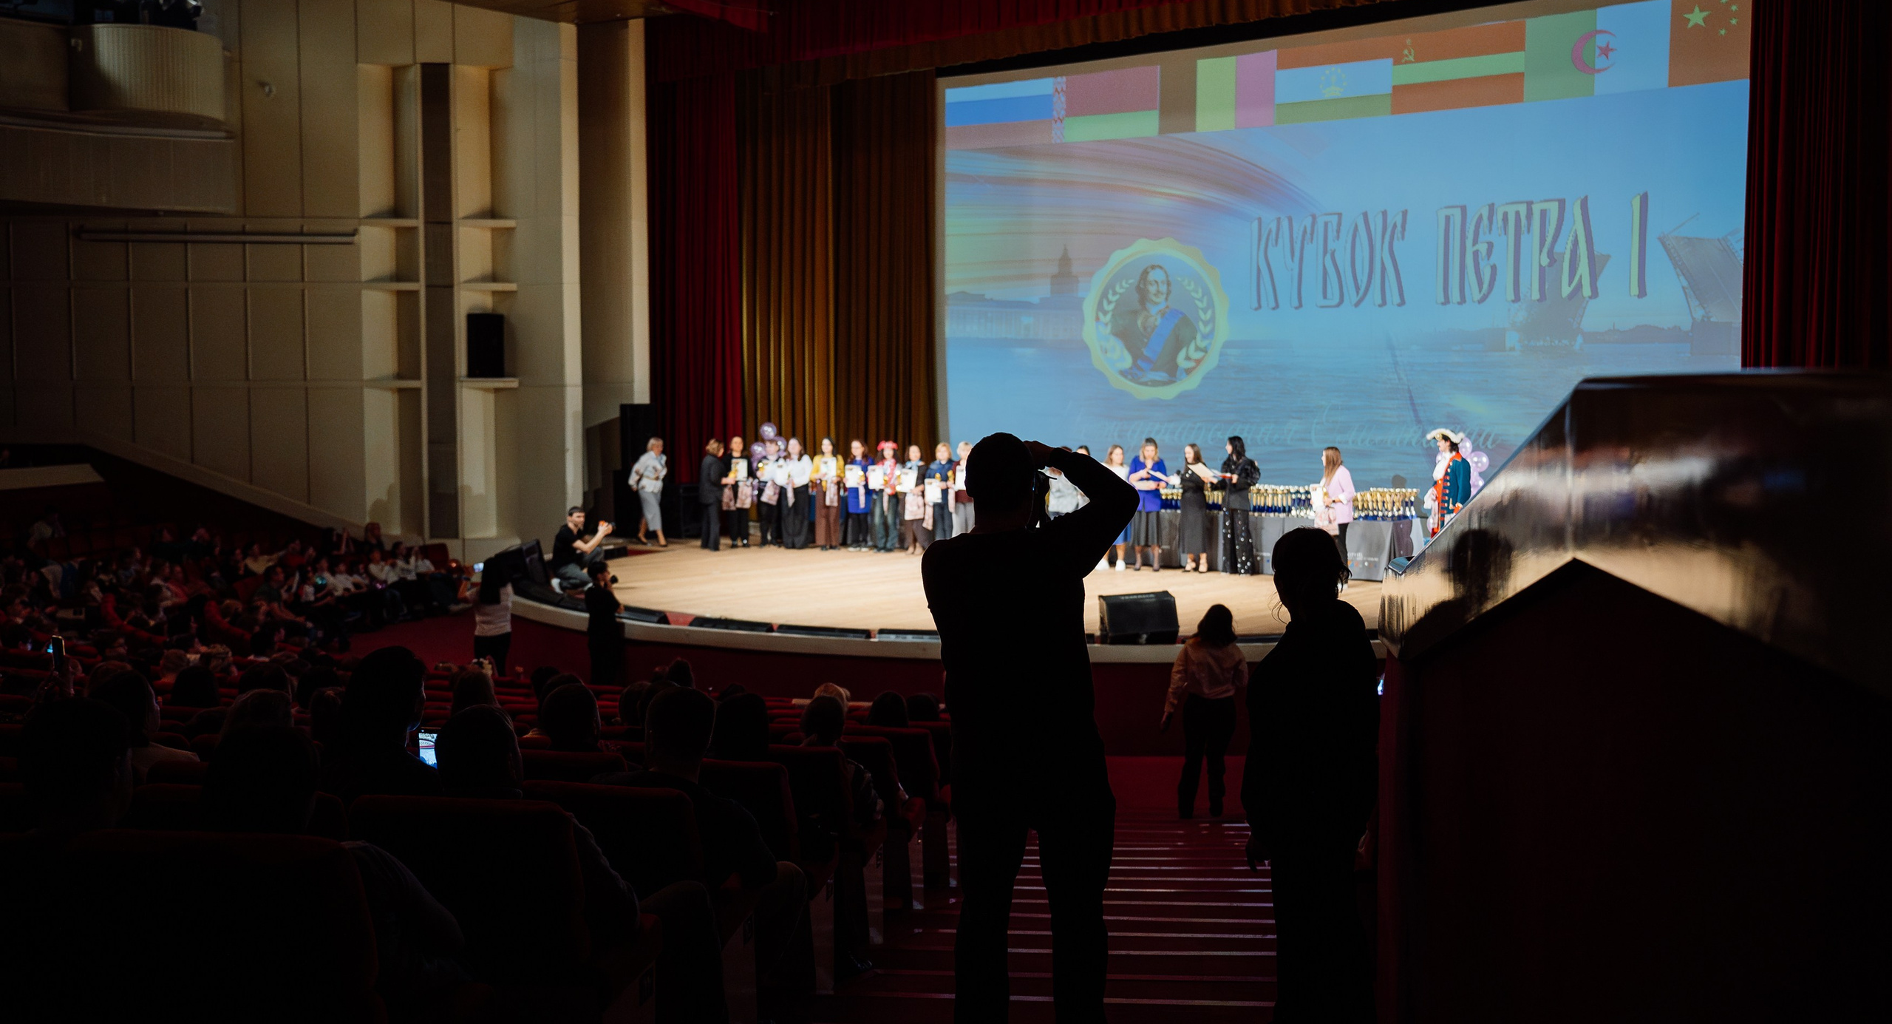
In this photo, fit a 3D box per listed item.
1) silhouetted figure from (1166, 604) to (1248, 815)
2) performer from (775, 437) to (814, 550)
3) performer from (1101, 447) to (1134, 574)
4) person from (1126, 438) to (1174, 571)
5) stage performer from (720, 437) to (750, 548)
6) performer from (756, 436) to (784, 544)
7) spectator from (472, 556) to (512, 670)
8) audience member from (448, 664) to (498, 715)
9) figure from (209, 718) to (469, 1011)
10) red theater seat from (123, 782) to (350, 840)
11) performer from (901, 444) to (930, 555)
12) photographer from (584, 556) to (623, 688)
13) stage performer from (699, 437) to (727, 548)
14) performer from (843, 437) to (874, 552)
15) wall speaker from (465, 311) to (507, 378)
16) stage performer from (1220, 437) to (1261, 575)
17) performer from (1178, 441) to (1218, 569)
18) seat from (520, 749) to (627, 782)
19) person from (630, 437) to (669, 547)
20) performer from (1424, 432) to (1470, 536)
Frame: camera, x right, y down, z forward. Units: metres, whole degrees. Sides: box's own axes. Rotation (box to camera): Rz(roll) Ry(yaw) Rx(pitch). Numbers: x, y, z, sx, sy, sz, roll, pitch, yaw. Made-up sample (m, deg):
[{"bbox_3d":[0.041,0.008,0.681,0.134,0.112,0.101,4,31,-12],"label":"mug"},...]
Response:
[{"bbox_3d":[2.049,1.543,13.517,0.600,1.650,0.400,0,4,3],"label":"silhouetted figure"},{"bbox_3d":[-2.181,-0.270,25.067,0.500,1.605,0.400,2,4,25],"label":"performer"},{"bbox_3d":[2.225,-0.060,22.467,0.500,1.630,0.360,1,4,12],"label":"performer"},{"bbox_3d":[2.582,-0.094,22.014,0.520,1.687,0.420,1,4,12],"label":"person"},{"bbox_3d":[-3.126,-0.298,25.825,0.500,1.650,0.380,1,4,9],"label":"stage performer"},{"bbox_3d":[-2.634,-0.286,25.973,0.480,1.610,0.380,1,4,12],"label":"performer"},{"bbox_3d":[-4.555,1.287,17.413,0.500,1.640,0.480,-1,4,-23],"label":"spectator"},{"bbox_3d":[-2.491,1.368,9.154,0.480,1.170,0.720,1,4,13],"label":"audience member"},{"bbox_3d":[-1.122,0.930,3.245,0.580,1.150,0.720,1,4,9],"label":"figure"},{"bbox_3d":[-1.583,1.076,4.277,0.560,0.950,0.660,1,4,10],"label":"red theater seat"},{"bbox_3d":[-0.451,-0.176,25.038,0.460,1.570,0.360,2,4,23],"label":"performer"},{"bbox_3d":[-3.352,1.301,16.915,0.440,1.670,0.480,-1,4,-20],"label":"photographer"},{"bbox_3d":[-3.419,-0.255,25.304,0.450,1.630,0.460,-2,4,-31],"label":"stage performer"},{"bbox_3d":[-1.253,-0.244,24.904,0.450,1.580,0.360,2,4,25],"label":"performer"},{"bbox_3d":[-6.922,-2.504,26.195,0.540,0.960,0.520,-1,4,-14],"label":"wall speaker"},{"bbox_3d":[3.670,-0.082,21.676,0.430,1.713,0.480,-4,5,-44],"label":"stage performer"},{"bbox_3d":[3.225,-0.046,22.391,0.500,1.650,0.420,2,4,28],"label":"performer"},{"bbox_3d":[-1.417,1.329,6.697,0.590,0.940,0.660,1,4,10],"label":"seat"},{"bbox_3d":[-4.408,-0.289,25.786,0.500,1.630,0.500,3,5,37],"label":"person"},{"bbox_3d":[6.158,-0.097,21.240,0.460,1.815,0.580,-2,5,-33],"label":"performer"}]

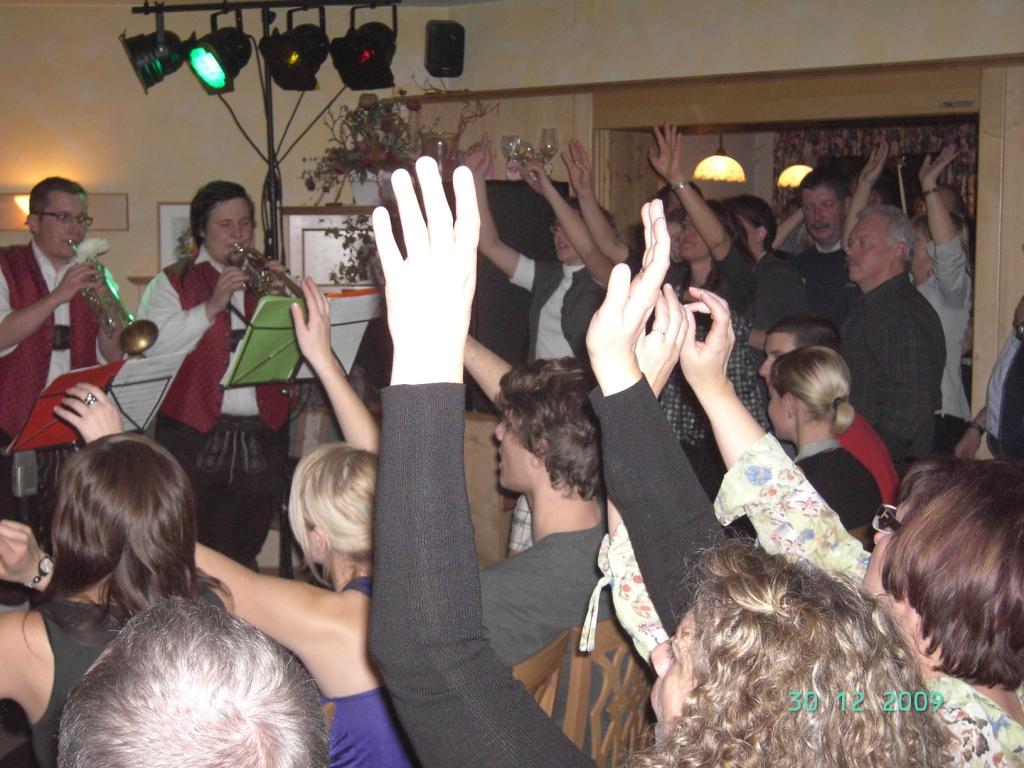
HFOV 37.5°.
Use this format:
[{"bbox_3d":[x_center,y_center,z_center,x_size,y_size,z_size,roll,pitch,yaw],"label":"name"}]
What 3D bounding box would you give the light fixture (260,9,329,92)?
[{"bbox_3d":[-0.778,-1.194,5.400,0.210,0.285,0.200,-22,18,-33],"label":"light fixture"}]

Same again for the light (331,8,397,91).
[{"bbox_3d":[-0.497,-1.116,5.050,0.215,0.265,0.220,2,23,21],"label":"light"}]

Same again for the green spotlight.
[{"bbox_3d":[-0.979,-1.086,5.050,0.215,0.235,0.215,-29,22,-31],"label":"green spotlight"}]

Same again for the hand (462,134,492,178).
[{"bbox_3d":[-0.119,-0.784,5.200,0.095,0.155,0.085,-6,9,-41],"label":"hand"}]

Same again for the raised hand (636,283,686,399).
[{"bbox_3d":[0.215,-0.065,2.200,0.075,0.165,0.070,-5,8,-37],"label":"raised hand"}]

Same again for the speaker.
[{"bbox_3d":[-0.280,-1.390,6.250,0.158,0.235,0.145,-2,11,-16],"label":"speaker"}]

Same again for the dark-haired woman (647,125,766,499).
[{"bbox_3d":[0.577,0.165,4.541,0.390,1.870,0.450,-5,8,-32],"label":"dark-haired woman"}]

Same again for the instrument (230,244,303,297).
[{"bbox_3d":[-0.688,-0.296,4.321,0.125,0.160,0.480,-6,28,-37],"label":"instrument"}]

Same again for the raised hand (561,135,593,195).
[{"bbox_3d":[0.213,-0.718,4.980,0.100,0.200,0.060,-1,12,40],"label":"raised hand"}]

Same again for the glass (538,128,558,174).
[{"bbox_3d":[0.143,-0.901,5.900,0.075,0.200,0.075,0,7,0],"label":"glass"}]

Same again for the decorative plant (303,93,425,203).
[{"bbox_3d":[-0.586,-0.931,5.950,0.470,0.430,0.380,0,7,0],"label":"decorative plant"}]

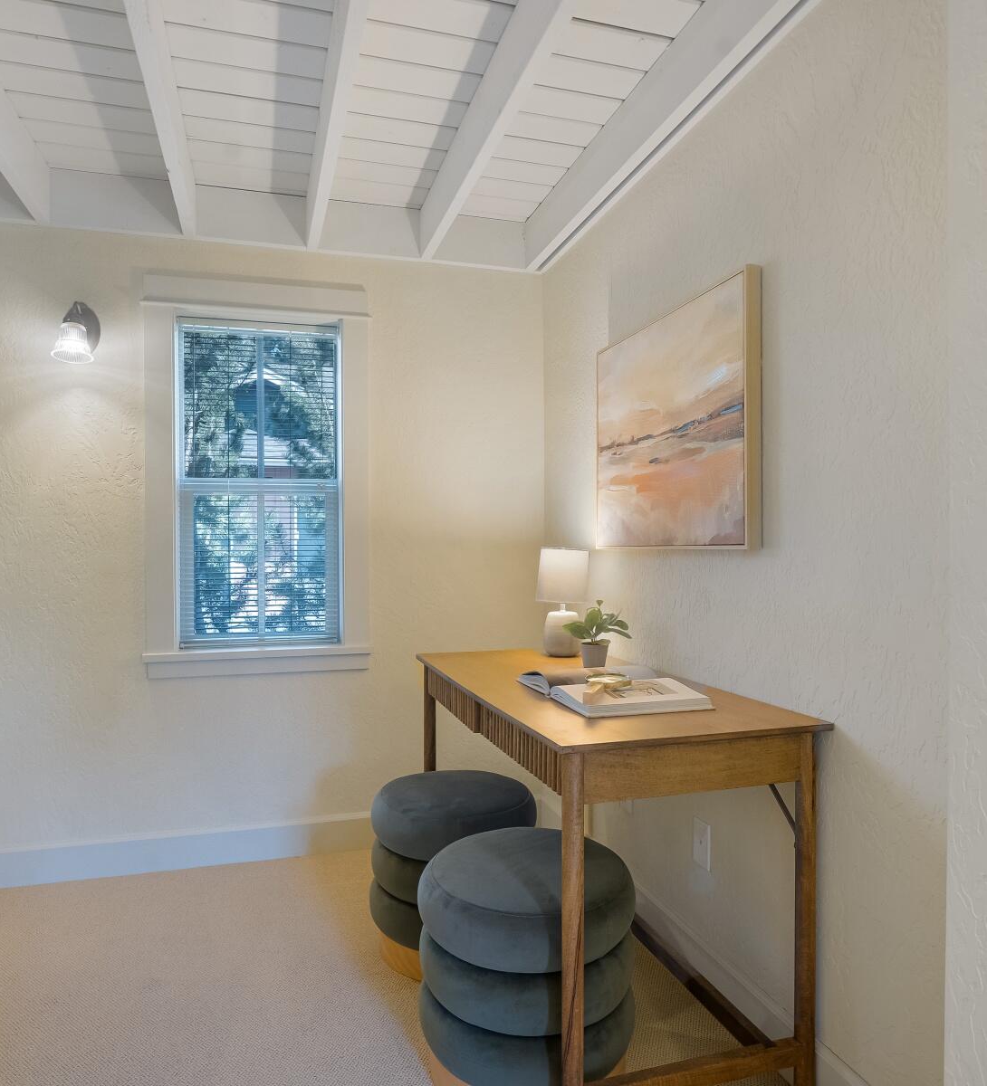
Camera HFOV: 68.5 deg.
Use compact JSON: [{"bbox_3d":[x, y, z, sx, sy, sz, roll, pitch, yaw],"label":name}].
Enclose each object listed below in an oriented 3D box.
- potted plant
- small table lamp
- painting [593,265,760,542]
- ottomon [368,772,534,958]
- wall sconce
[{"bbox_3d":[0.286,0.250,2.005,0.174,0.180,0.174,0,0,0],"label":"potted plant"},{"bbox_3d":[0.210,0.179,2.199,0.164,0.321,0.164,0,0,0],"label":"small table lamp"},{"bbox_3d":[0.455,-0.286,1.922,0.042,0.611,0.748,0,0,-17],"label":"painting"},{"bbox_3d":[-0.110,0.919,2.058,0.465,0.432,0.465,0,0,-14],"label":"ottomon"},{"bbox_3d":[-1.351,-0.700,2.335,0.135,0.215,0.166,0,0,-14],"label":"wall sconce"}]

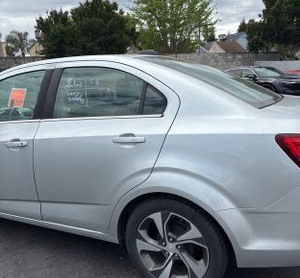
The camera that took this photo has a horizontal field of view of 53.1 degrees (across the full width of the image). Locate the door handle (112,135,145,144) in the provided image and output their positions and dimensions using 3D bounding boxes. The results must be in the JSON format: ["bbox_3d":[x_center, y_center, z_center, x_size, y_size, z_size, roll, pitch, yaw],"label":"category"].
[{"bbox_3d":[-0.120,0.006,1.744,0.197,0.034,0.045,-2,10,25],"label":"door handle"}]

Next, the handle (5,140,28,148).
[{"bbox_3d":[-0.937,0.034,2.121,0.197,0.034,0.045,0,10,24],"label":"handle"}]

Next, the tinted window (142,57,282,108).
[{"bbox_3d":[0.539,-0.480,2.293,0.890,0.130,1.200,26,20,18],"label":"tinted window"}]

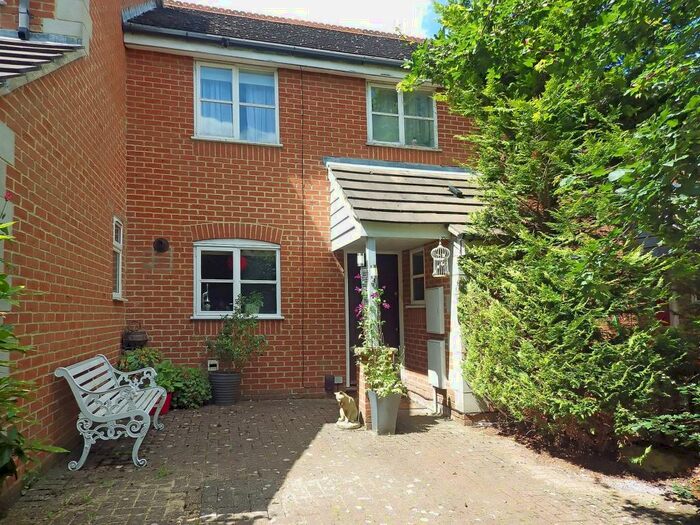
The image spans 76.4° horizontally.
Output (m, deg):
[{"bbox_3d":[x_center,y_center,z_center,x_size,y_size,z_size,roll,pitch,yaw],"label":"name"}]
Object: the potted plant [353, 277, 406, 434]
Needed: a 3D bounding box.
[{"bbox_3d":[0.299,0.946,4.780,0.530,1.620,0.500,1,-5,-15],"label":"potted plant"}]

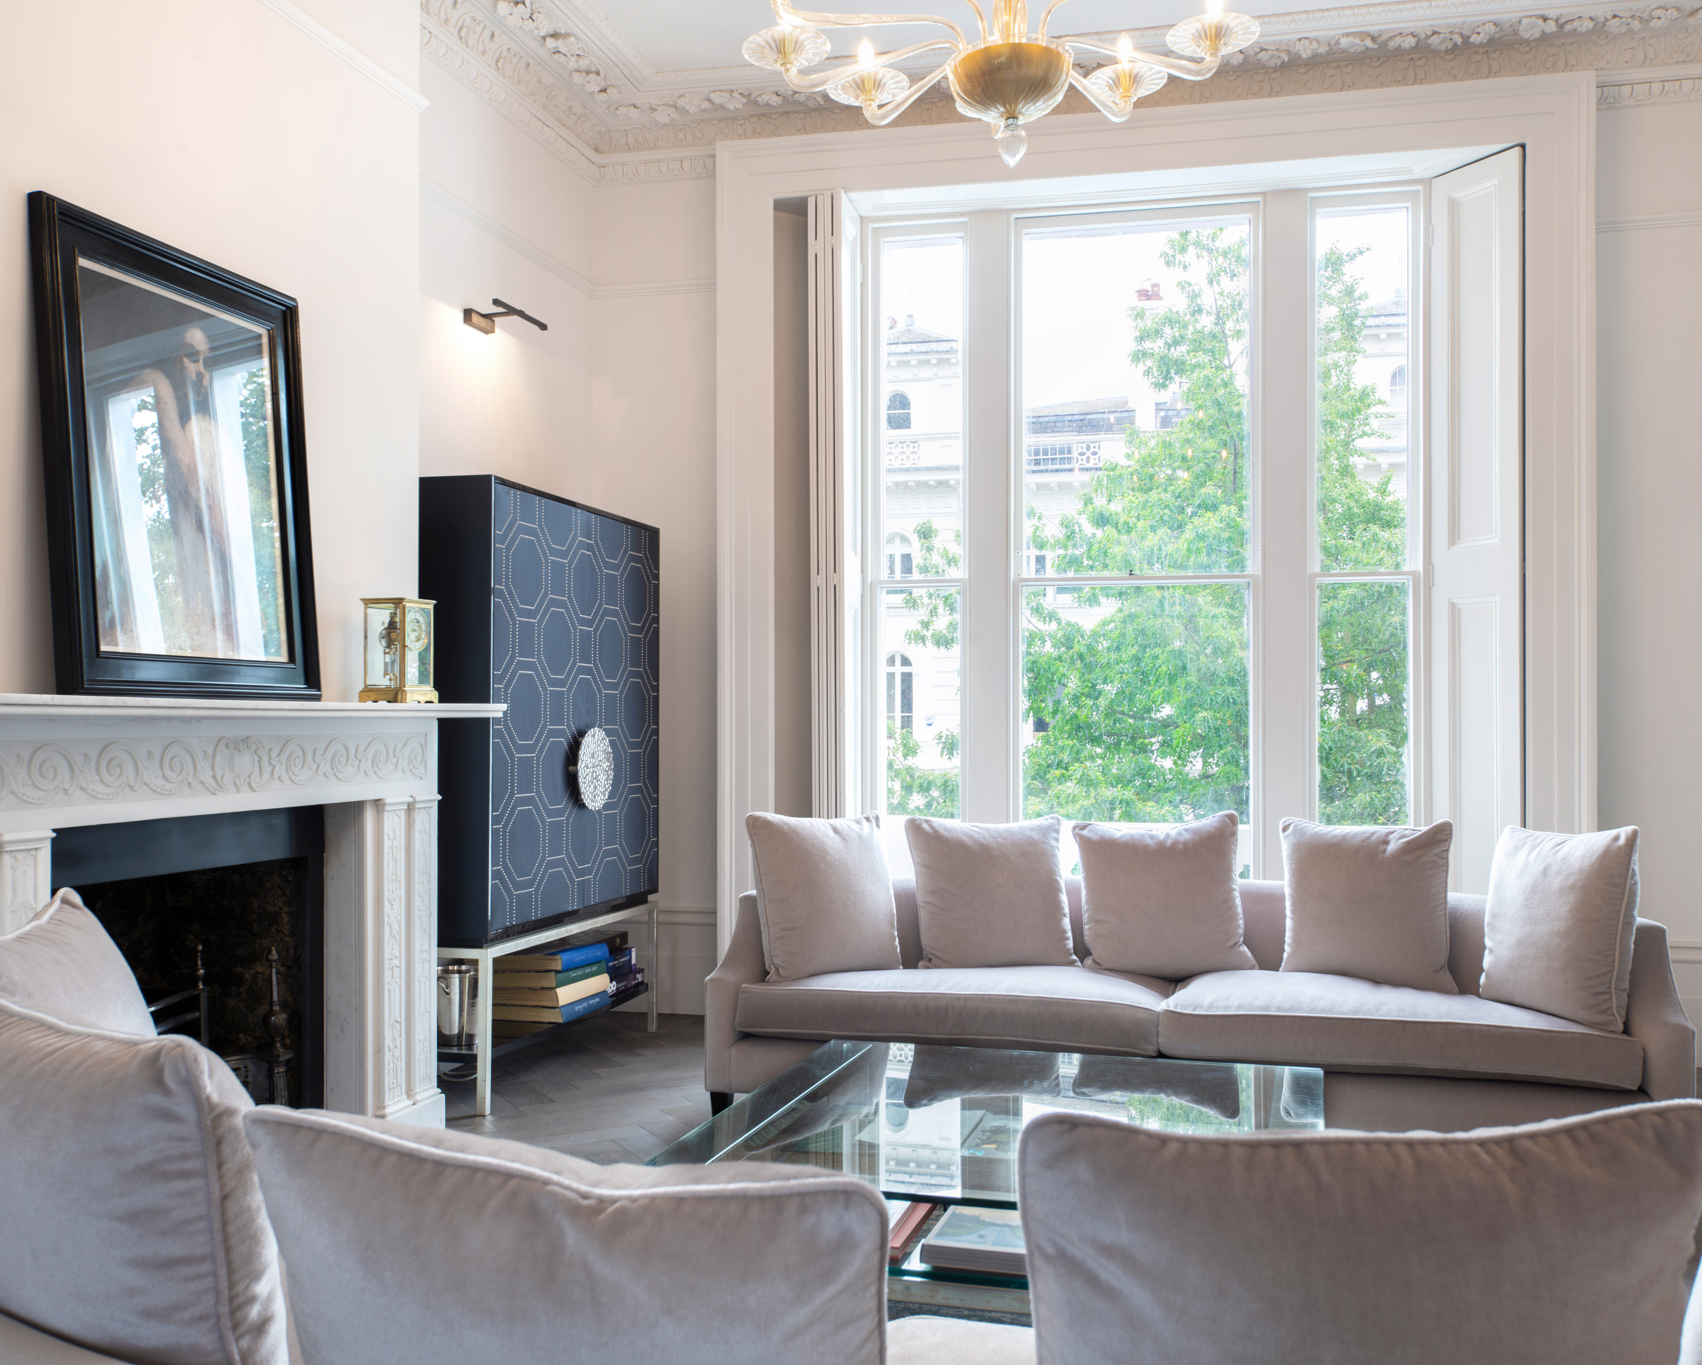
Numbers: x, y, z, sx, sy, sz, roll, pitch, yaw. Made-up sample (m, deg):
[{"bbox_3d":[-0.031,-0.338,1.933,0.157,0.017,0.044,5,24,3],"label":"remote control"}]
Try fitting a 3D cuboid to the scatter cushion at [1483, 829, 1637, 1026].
[{"bbox_3d":[1.897,0.638,3.970,0.165,0.480,0.470,12,-6,-24],"label":"scatter cushion"}]

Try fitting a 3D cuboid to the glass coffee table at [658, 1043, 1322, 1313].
[{"bbox_3d":[0.373,1.091,3.140,1.212,0.350,1.179,0,-1,16],"label":"glass coffee table"}]

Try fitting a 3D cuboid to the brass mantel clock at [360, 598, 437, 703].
[{"bbox_3d":[-1.188,-0.079,3.894,0.131,0.270,0.156,0,-1,15],"label":"brass mantel clock"}]

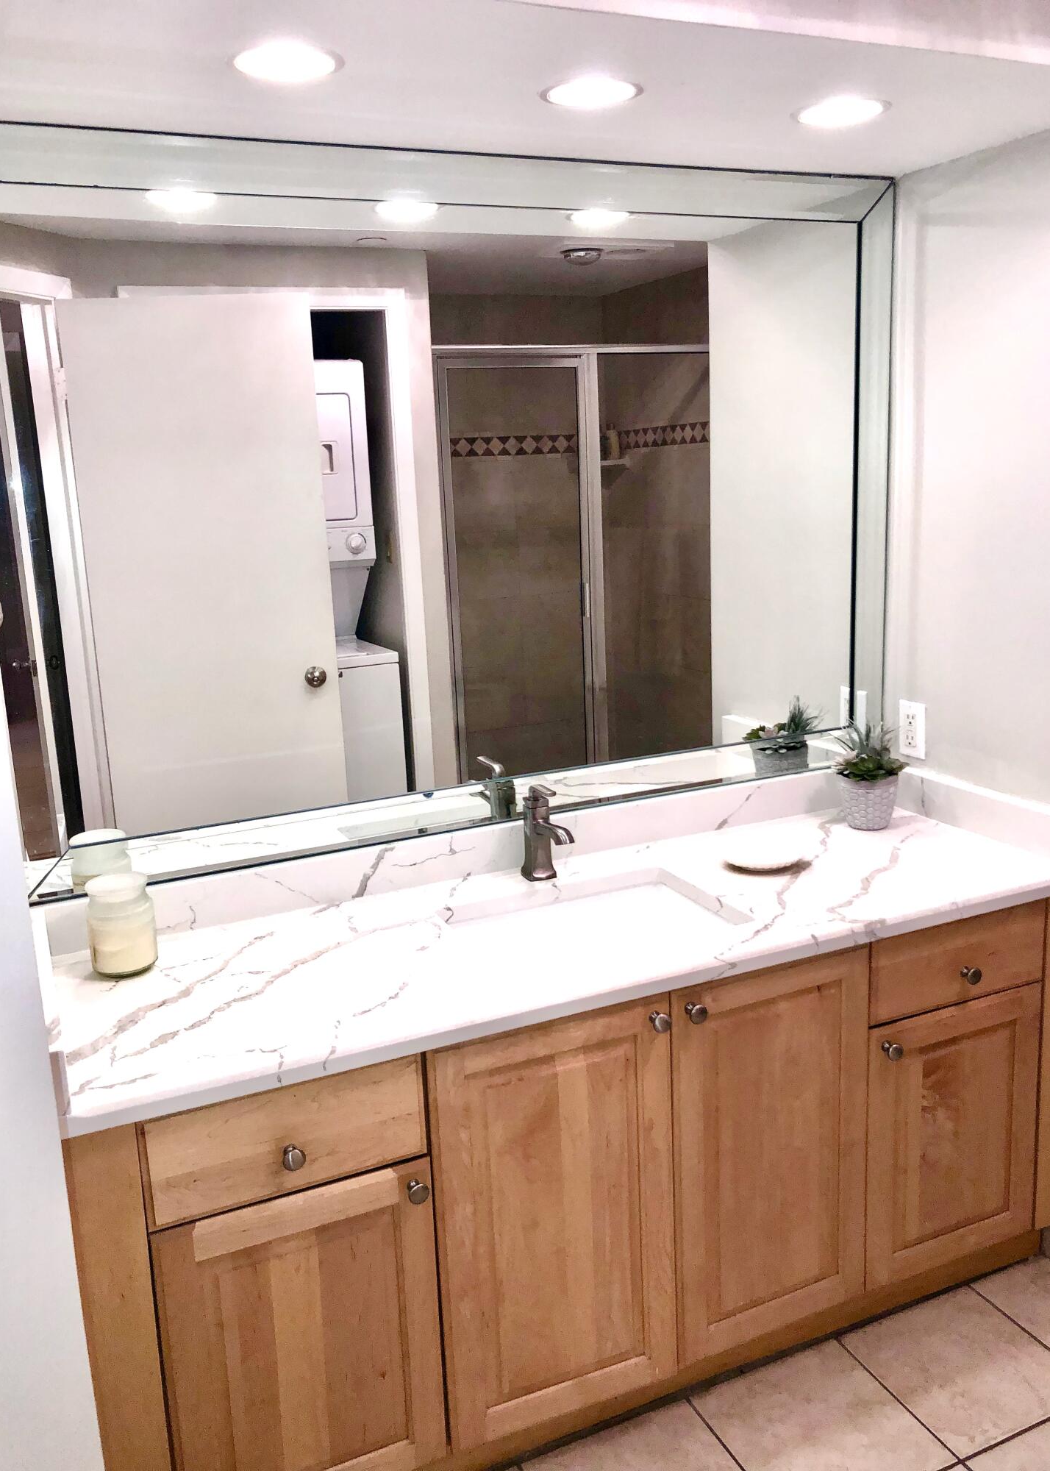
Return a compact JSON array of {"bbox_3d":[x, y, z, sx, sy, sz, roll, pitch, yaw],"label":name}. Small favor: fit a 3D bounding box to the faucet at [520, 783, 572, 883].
[{"bbox_3d":[0.042,0.184,2.148,0.053,0.177,0.155,-8,13,-23],"label":"faucet"}]

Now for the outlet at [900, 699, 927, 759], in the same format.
[{"bbox_3d":[0.808,-0.015,2.486,0.009,0.115,0.071,-8,13,-23],"label":"outlet"}]

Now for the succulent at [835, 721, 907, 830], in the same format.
[{"bbox_3d":[0.699,0.083,2.396,0.140,0.204,0.140,-3,12,1],"label":"succulent"}]

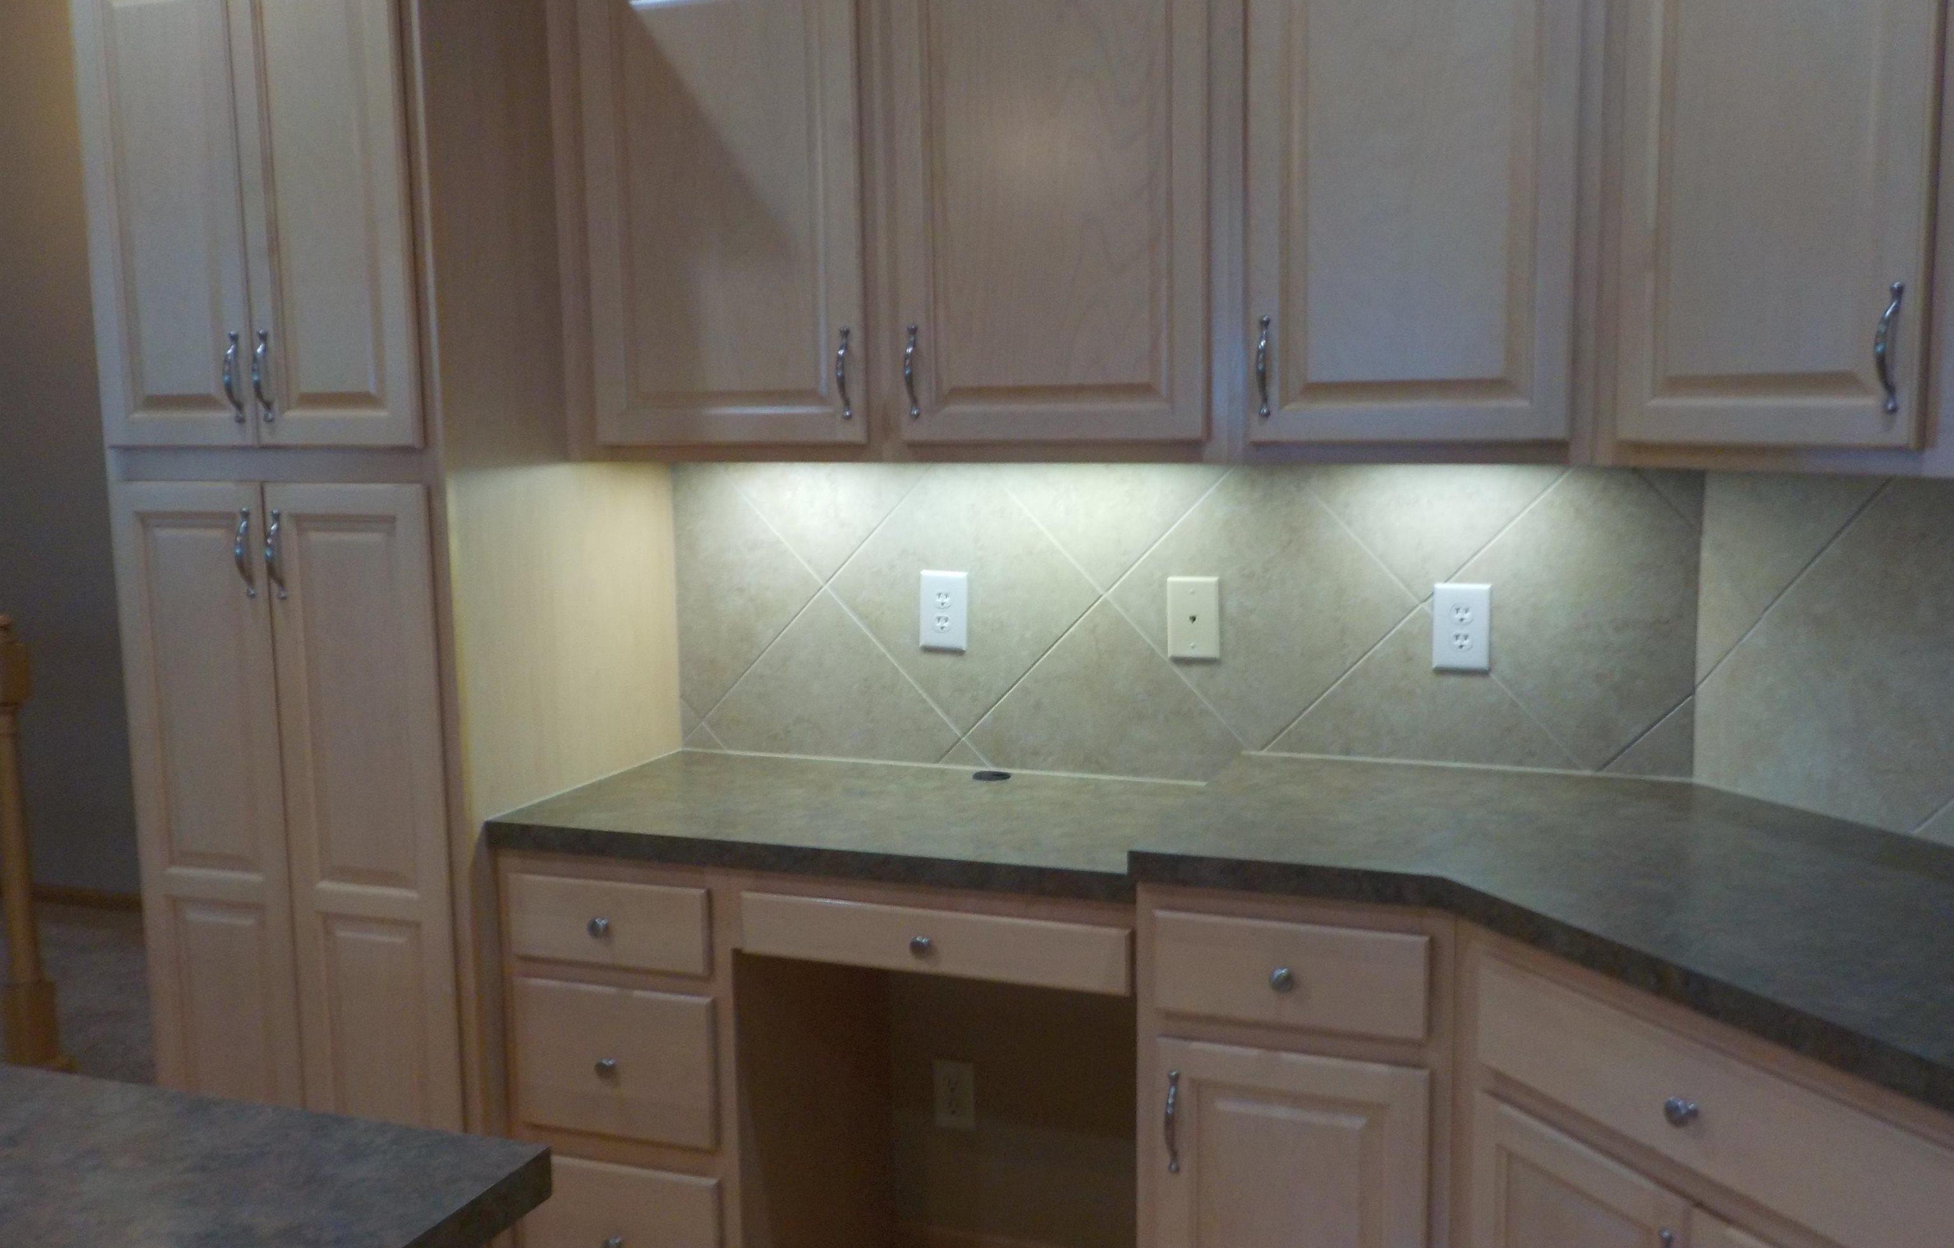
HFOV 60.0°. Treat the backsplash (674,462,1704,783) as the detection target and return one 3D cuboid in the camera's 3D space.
[{"bbox_3d":[0.243,-0.005,2.626,1.614,0.501,0.015,2,8,20],"label":"backsplash"}]

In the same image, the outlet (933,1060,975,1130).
[{"bbox_3d":[-0.039,0.790,2.834,0.071,0.116,0.009,2,8,20],"label":"outlet"}]

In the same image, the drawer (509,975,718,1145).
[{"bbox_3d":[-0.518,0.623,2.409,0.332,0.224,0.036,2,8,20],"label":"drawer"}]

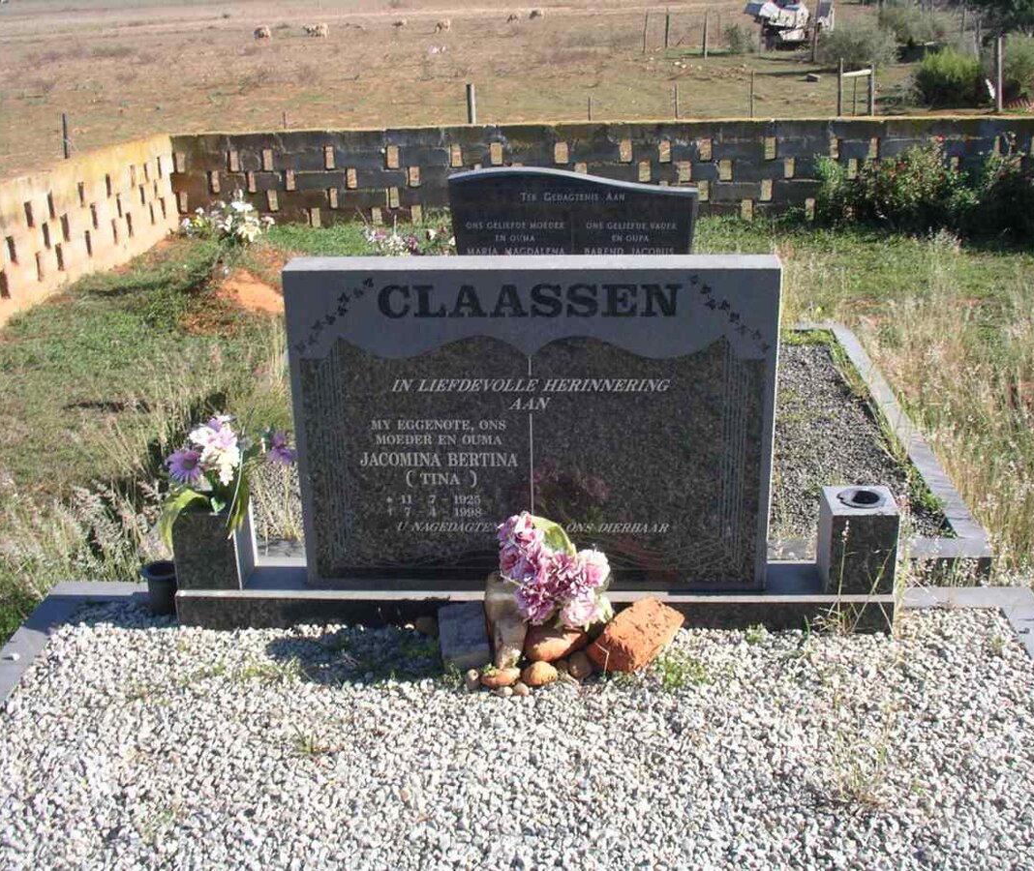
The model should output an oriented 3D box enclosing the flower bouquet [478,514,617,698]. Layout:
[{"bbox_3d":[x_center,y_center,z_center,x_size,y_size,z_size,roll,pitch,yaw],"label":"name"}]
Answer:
[{"bbox_3d":[0.057,0.327,2.443,0.270,0.320,0.210,0,21,3],"label":"flower bouquet"}]

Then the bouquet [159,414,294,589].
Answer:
[{"bbox_3d":[-0.607,0.139,2.633,0.270,0.345,0.210,0,21,3],"label":"bouquet"}]

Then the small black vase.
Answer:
[{"bbox_3d":[-0.787,0.338,2.746,0.080,0.102,0.080,0,21,3],"label":"small black vase"}]

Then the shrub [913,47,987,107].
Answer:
[{"bbox_3d":[6.435,-5.353,18.500,1.096,0.844,1.041,6,22,18],"label":"shrub"}]

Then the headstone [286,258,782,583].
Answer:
[{"bbox_3d":[0.032,-0.016,2.538,0.967,0.688,0.106,0,21,3],"label":"headstone"}]

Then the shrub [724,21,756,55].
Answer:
[{"bbox_3d":[5.749,-10.243,32.000,0.798,0.821,0.758,2,21,9],"label":"shrub"}]

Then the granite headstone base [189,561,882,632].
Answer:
[{"bbox_3d":[0.031,0.348,2.664,1.500,0.082,0.185,0,21,3],"label":"granite headstone base"}]

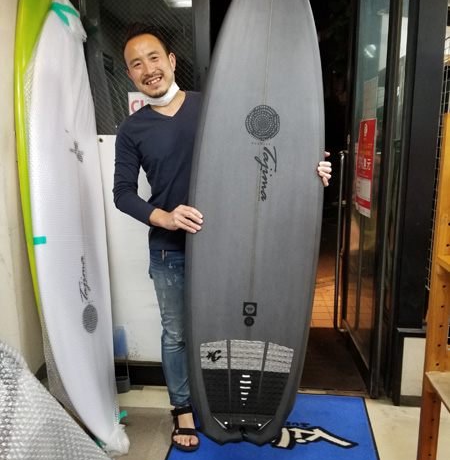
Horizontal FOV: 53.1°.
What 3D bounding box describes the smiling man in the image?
[{"bbox_3d":[-0.019,0.092,1.867,0.860,1.745,0.440,-1,10,0],"label":"smiling man"}]

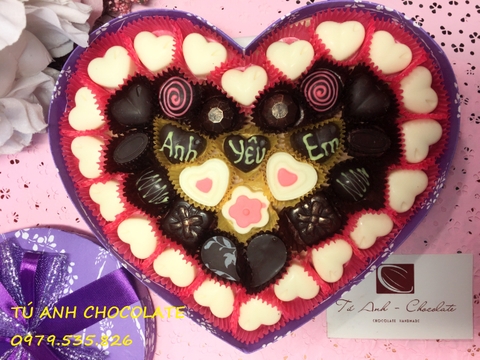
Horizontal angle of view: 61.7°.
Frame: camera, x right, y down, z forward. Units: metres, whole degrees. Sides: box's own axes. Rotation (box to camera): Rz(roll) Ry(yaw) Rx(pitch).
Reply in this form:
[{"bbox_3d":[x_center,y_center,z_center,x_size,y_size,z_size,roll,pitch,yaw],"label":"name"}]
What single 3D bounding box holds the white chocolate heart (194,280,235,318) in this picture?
[{"bbox_3d":[-0.014,0.077,0.260,0.028,0.013,0.025,32,98,2],"label":"white chocolate heart"}]

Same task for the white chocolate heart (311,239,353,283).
[{"bbox_3d":[0.052,0.046,0.241,0.023,0.015,0.025,25,93,-1],"label":"white chocolate heart"}]

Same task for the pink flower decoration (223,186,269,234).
[{"bbox_3d":[0.004,0.018,0.242,0.028,0.013,0.028,0,93,5],"label":"pink flower decoration"}]

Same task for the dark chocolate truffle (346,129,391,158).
[{"bbox_3d":[0.072,-0.021,0.229,0.025,0.014,0.017,3,93,0],"label":"dark chocolate truffle"}]

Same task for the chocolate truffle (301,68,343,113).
[{"bbox_3d":[0.048,-0.052,0.237,0.026,0.016,0.026,1,96,6],"label":"chocolate truffle"}]

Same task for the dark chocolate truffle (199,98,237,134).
[{"bbox_3d":[-0.014,-0.039,0.245,0.022,0.018,0.022,0,93,5],"label":"dark chocolate truffle"}]

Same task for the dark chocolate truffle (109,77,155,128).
[{"bbox_3d":[-0.062,-0.043,0.233,0.026,0.016,0.024,-42,92,2],"label":"dark chocolate truffle"}]

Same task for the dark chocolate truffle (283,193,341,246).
[{"bbox_3d":[0.046,0.024,0.245,0.025,0.017,0.025,-30,92,9],"label":"dark chocolate truffle"}]

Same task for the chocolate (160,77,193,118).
[{"bbox_3d":[-0.037,-0.048,0.239,0.024,0.017,0.025,0,89,0],"label":"chocolate"}]

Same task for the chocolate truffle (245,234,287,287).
[{"bbox_3d":[0.015,0.045,0.233,0.021,0.015,0.029,25,93,-1],"label":"chocolate truffle"}]

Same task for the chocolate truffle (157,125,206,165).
[{"bbox_3d":[-0.036,-0.021,0.248,0.028,0.015,0.026,12,94,4],"label":"chocolate truffle"}]

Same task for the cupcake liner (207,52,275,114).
[{"bbox_3d":[0.001,-0.054,0.237,0.037,0.022,0.034,0,93,0],"label":"cupcake liner"}]

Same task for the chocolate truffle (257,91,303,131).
[{"bbox_3d":[0.023,-0.040,0.235,0.024,0.018,0.024,0,93,0],"label":"chocolate truffle"}]

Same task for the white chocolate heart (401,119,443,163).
[{"bbox_3d":[0.104,-0.024,0.238,0.025,0.014,0.028,33,89,1],"label":"white chocolate heart"}]

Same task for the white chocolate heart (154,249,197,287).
[{"bbox_3d":[-0.037,0.050,0.237,0.028,0.014,0.025,31,89,1],"label":"white chocolate heart"}]

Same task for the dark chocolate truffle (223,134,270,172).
[{"bbox_3d":[0.004,-0.015,0.239,0.028,0.014,0.023,0,89,0],"label":"dark chocolate truffle"}]

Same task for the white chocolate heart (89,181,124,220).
[{"bbox_3d":[-0.074,0.010,0.239,0.022,0.015,0.025,-28,93,1],"label":"white chocolate heart"}]

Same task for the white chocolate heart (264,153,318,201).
[{"bbox_3d":[0.030,-0.002,0.238,0.030,0.014,0.026,28,89,1],"label":"white chocolate heart"}]

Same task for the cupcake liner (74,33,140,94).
[{"bbox_3d":[-0.075,-0.067,0.237,0.034,0.022,0.033,0,93,0],"label":"cupcake liner"}]

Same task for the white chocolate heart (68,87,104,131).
[{"bbox_3d":[-0.098,-0.045,0.257,0.025,0.013,0.028,20,98,4],"label":"white chocolate heart"}]

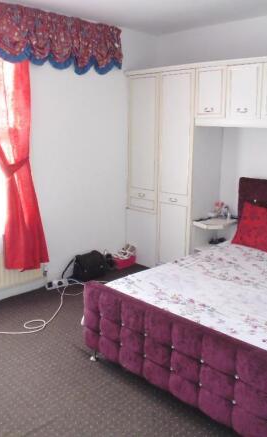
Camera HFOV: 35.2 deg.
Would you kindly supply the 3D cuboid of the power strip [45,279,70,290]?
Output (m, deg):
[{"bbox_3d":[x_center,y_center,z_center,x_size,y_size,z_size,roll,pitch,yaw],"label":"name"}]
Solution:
[{"bbox_3d":[-0.747,0.652,4.106,0.230,0.056,0.055,-9,15,-40],"label":"power strip"}]

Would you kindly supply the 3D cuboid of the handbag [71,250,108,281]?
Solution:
[{"bbox_3d":[-0.446,0.484,4.436,0.160,0.265,0.360,11,15,41],"label":"handbag"}]

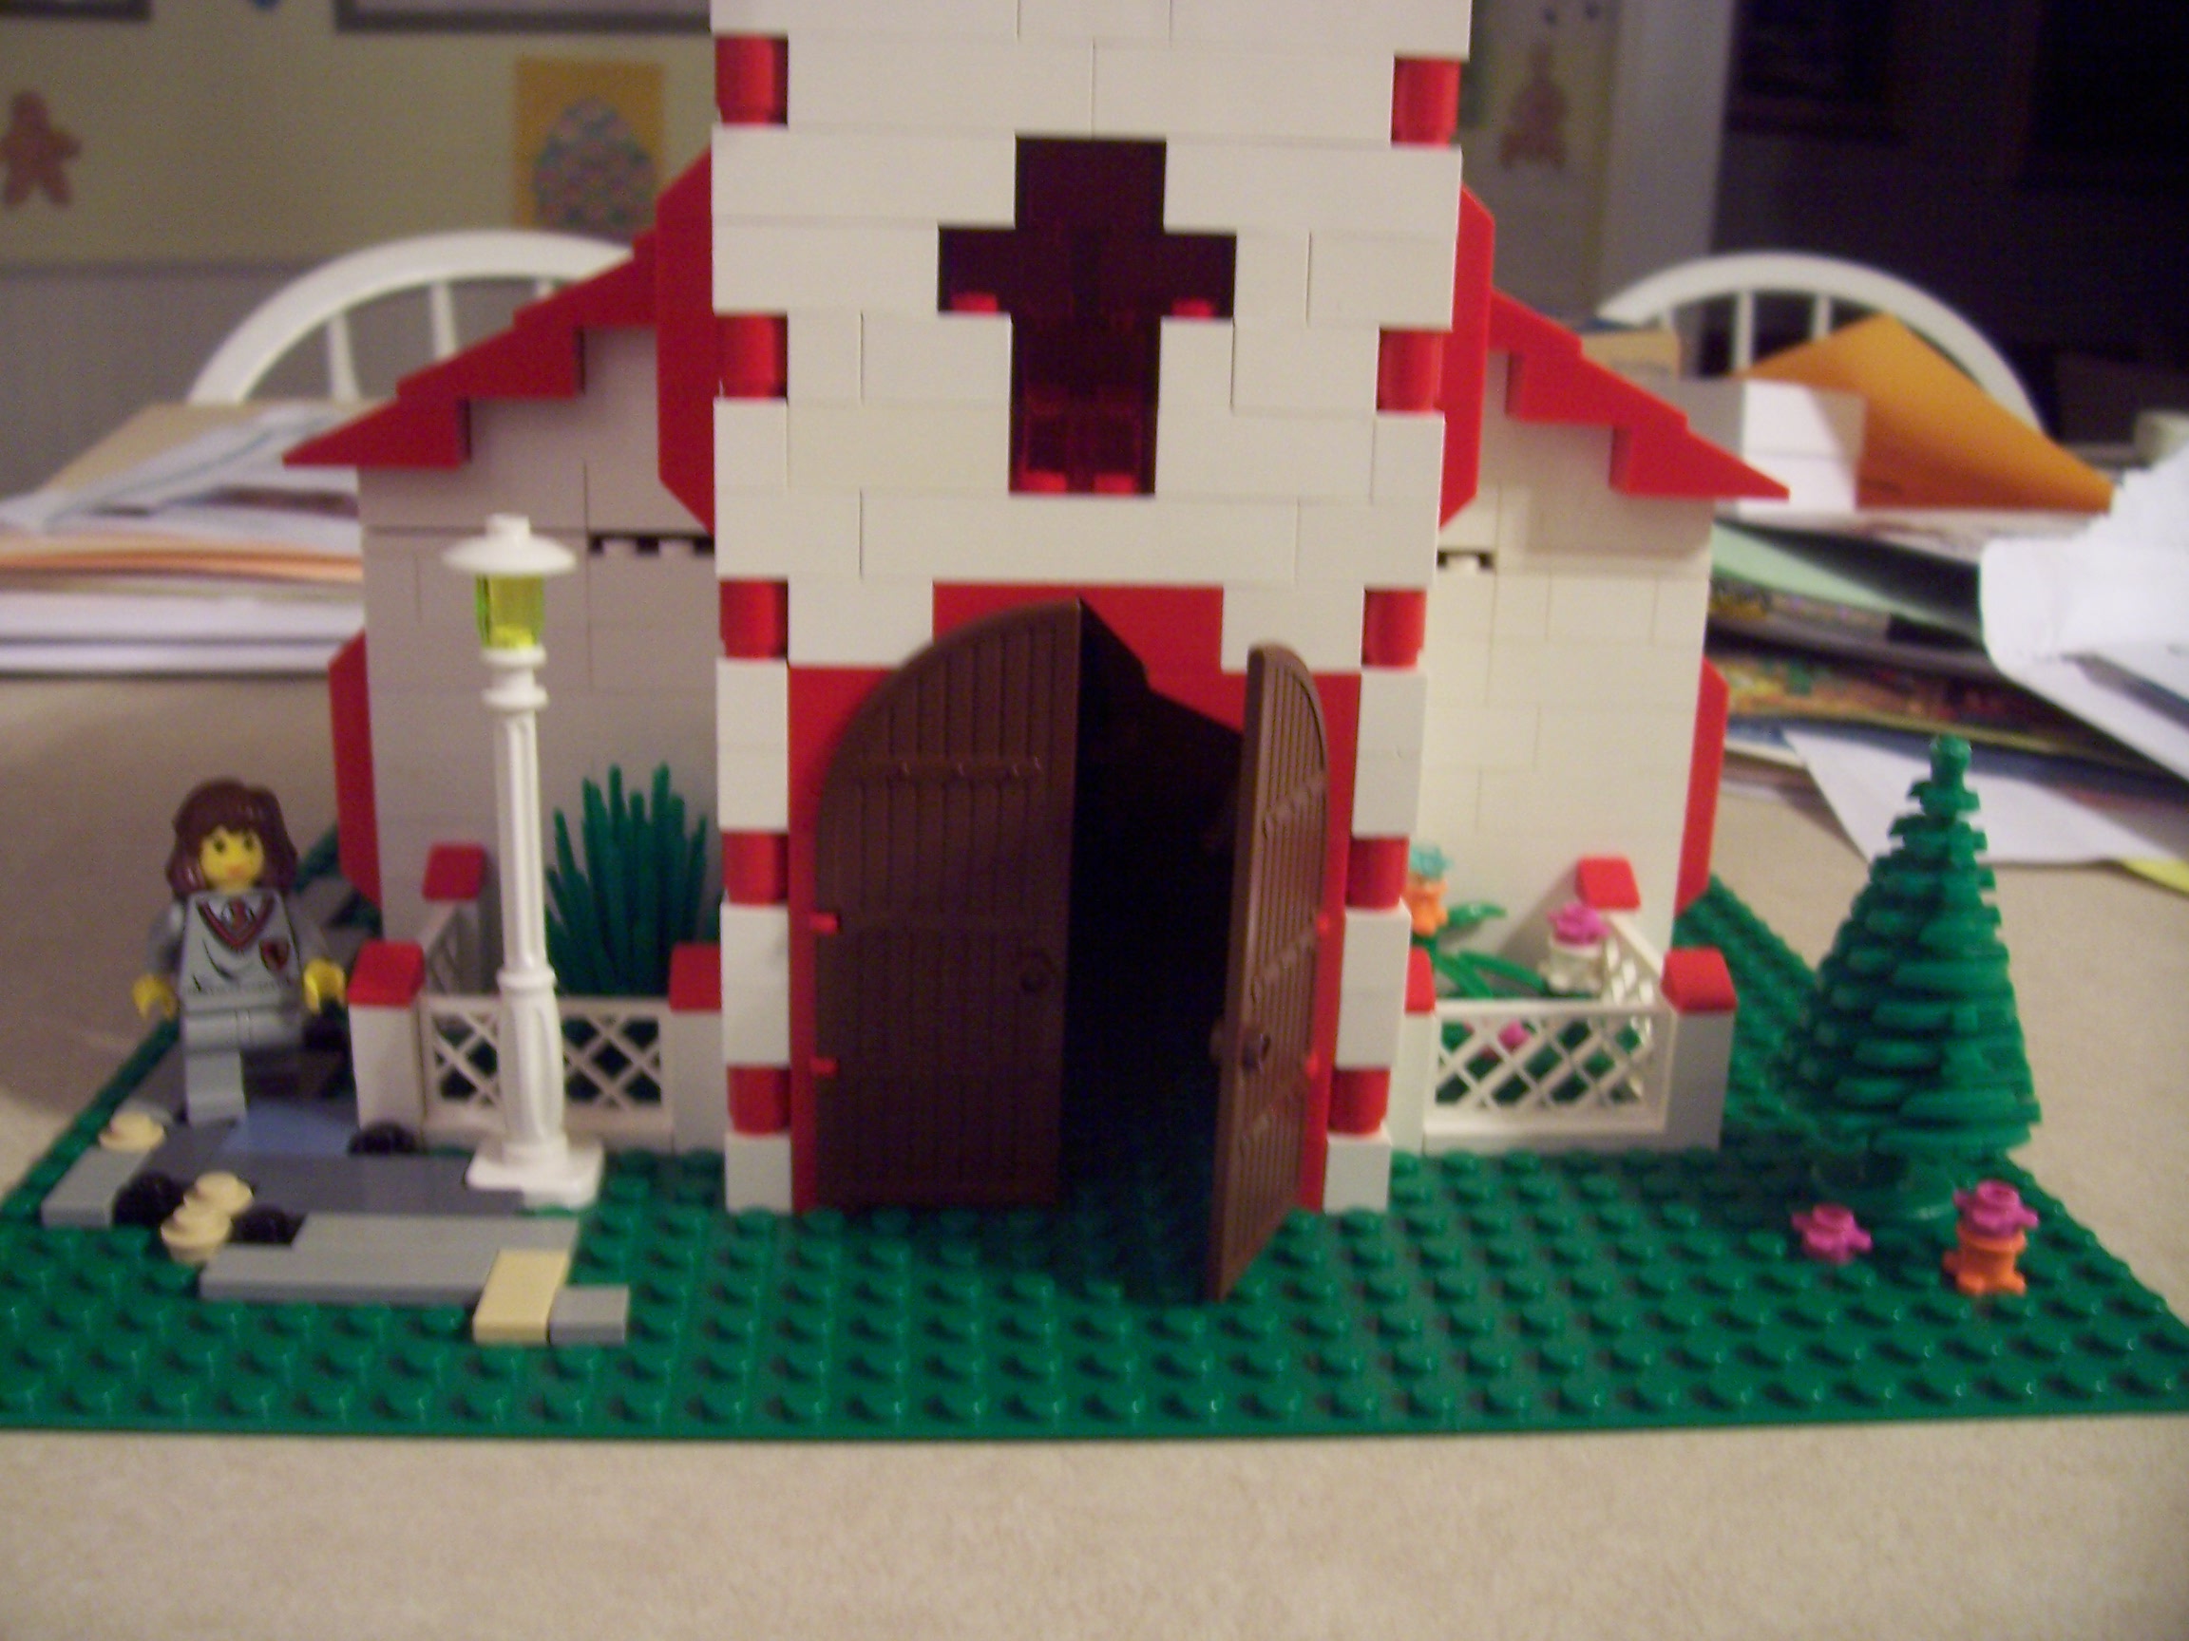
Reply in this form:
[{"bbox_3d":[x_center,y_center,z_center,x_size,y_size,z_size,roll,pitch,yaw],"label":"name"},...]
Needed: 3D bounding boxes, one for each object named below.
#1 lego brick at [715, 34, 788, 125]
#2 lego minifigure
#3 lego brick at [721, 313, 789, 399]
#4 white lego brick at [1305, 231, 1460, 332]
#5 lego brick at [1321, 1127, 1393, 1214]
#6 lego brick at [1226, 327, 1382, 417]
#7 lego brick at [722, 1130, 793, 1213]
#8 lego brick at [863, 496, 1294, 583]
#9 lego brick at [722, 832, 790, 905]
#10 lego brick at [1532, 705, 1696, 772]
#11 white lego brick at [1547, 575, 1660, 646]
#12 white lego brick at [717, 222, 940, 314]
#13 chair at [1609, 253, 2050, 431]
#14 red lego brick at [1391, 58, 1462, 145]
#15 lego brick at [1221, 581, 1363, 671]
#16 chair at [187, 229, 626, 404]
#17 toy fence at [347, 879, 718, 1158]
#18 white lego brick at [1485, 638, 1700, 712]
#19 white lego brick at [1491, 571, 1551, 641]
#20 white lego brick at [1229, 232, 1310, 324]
[{"bbox_3d":[-0.035,-0.076,0.223,0.008,0.010,0.008,1,17,-4],"label":"lego brick"},{"bbox_3d":[-0.106,0.016,0.270,0.025,0.043,0.015,-3,17,-16],"label":"lego minifigure"},{"bbox_3d":[-0.037,-0.050,0.231,0.008,0.010,0.008,1,17,-4],"label":"lego brick"},{"bbox_3d":[0.031,-0.059,0.235,0.016,0.010,0.008,1,16,-4],"label":"white lego brick"},{"bbox_3d":[0.032,0.042,0.264,0.008,0.010,0.008,1,17,-4],"label":"lego brick"},{"bbox_3d":[0.023,-0.050,0.238,0.016,0.010,0.008,1,15,-4],"label":"lego brick"},{"bbox_3d":[-0.040,0.041,0.259,0.008,0.010,0.008,1,15,-4],"label":"lego brick"},{"bbox_3d":[-0.002,-0.032,0.241,0.048,0.010,0.008,1,16,-4],"label":"lego brick"},{"bbox_3d":[-0.039,0.004,0.248,0.008,0.010,0.008,1,15,-4],"label":"lego brick"},{"bbox_3d":[0.076,-0.012,0.319,0.024,0.010,0.008,1,15,-4],"label":"lego brick"},{"bbox_3d":[0.072,-0.031,0.311,0.016,0.010,0.008,1,17,-4],"label":"white lego brick"},{"bbox_3d":[-0.029,-0.060,0.231,0.024,0.010,0.008,1,16,-4],"label":"white lego brick"},{"bbox_3d":[0.445,0.118,1.302,0.450,0.880,0.500,1,16,-4],"label":"chair"},{"bbox_3d":[0.035,-0.077,0.230,0.008,0.010,0.008,1,16,-4],"label":"red lego brick"},{"bbox_3d":[0.022,-0.023,0.245,0.016,0.010,0.008,1,15,-4],"label":"lego brick"},{"bbox_3d":[-0.293,0.149,1.145,0.440,0.880,0.500,-3,17,-15],"label":"chair"},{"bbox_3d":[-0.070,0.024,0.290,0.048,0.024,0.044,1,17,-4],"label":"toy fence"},{"bbox_3d":[0.073,-0.022,0.318,0.032,0.010,0.008,1,17,-4],"label":"white lego brick"},{"bbox_3d":[0.061,-0.031,0.312,0.008,0.010,0.008,1,16,-4],"label":"white lego brick"},{"bbox_3d":[0.019,-0.059,0.232,0.008,0.010,0.008,1,17,-4],"label":"white lego brick"}]

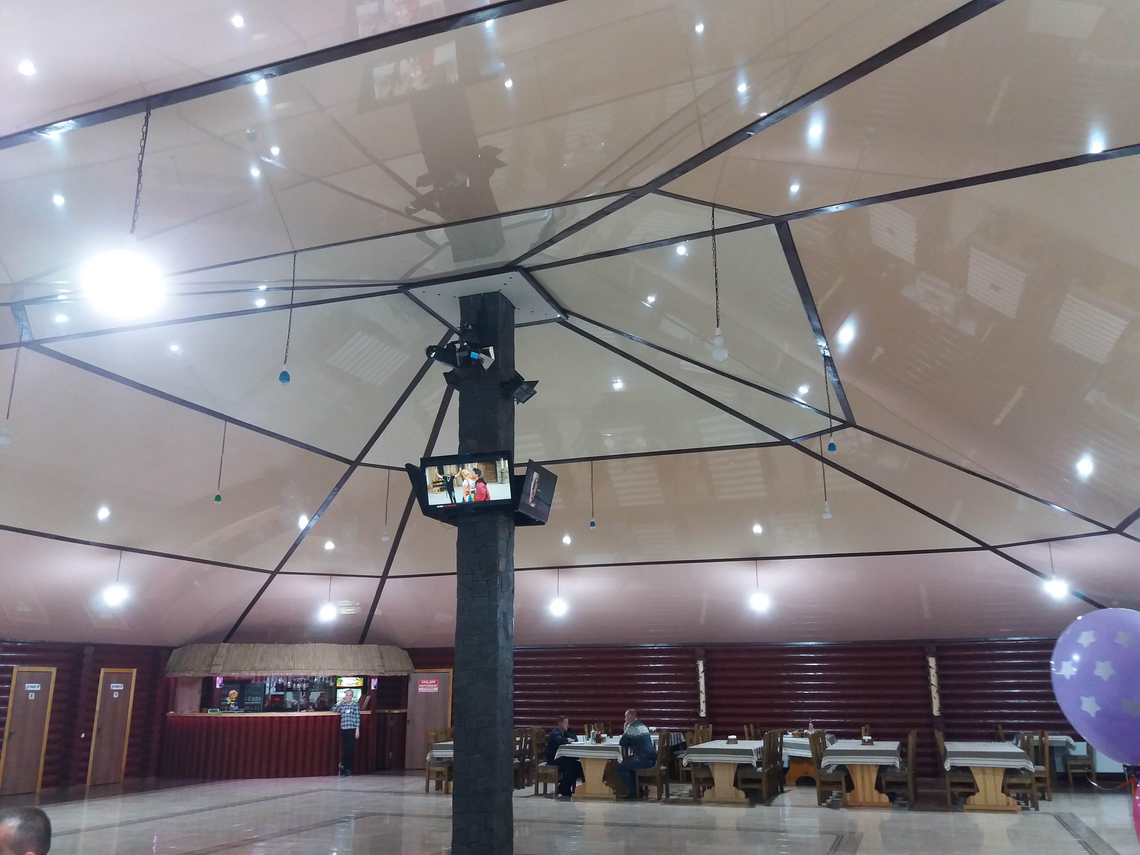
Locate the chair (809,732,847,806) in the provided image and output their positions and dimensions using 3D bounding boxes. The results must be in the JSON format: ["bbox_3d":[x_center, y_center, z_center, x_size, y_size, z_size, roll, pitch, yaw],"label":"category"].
[{"bbox_3d":[3.727,4.904,13.338,0.500,1.000,0.430,-6,-16,19],"label":"chair"}]

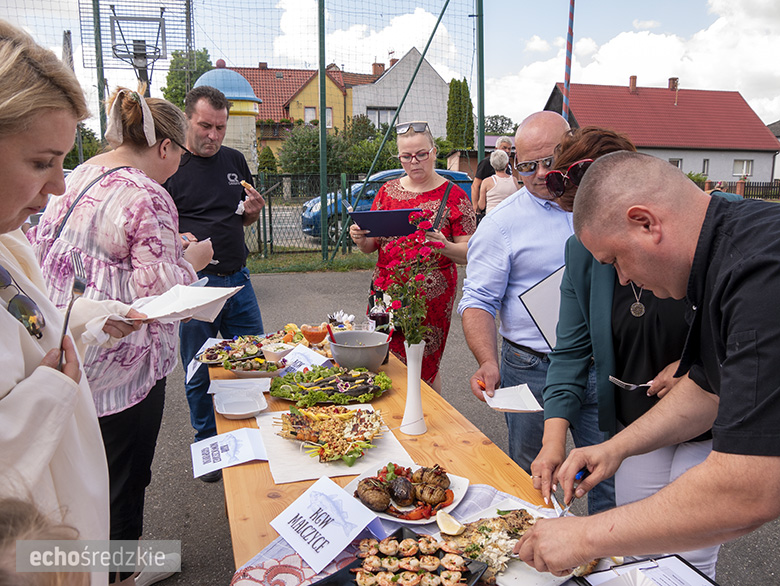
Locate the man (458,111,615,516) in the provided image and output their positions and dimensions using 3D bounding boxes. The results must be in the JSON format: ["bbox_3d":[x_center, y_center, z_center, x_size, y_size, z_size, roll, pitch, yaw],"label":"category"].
[{"bbox_3d":[0.493,0.285,1.937,0.580,1.640,0.420,0,12,2],"label":"man"}]

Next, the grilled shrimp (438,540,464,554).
[{"bbox_3d":[0.115,0.477,1.183,0.049,0.019,0.025,1,11,6],"label":"grilled shrimp"}]

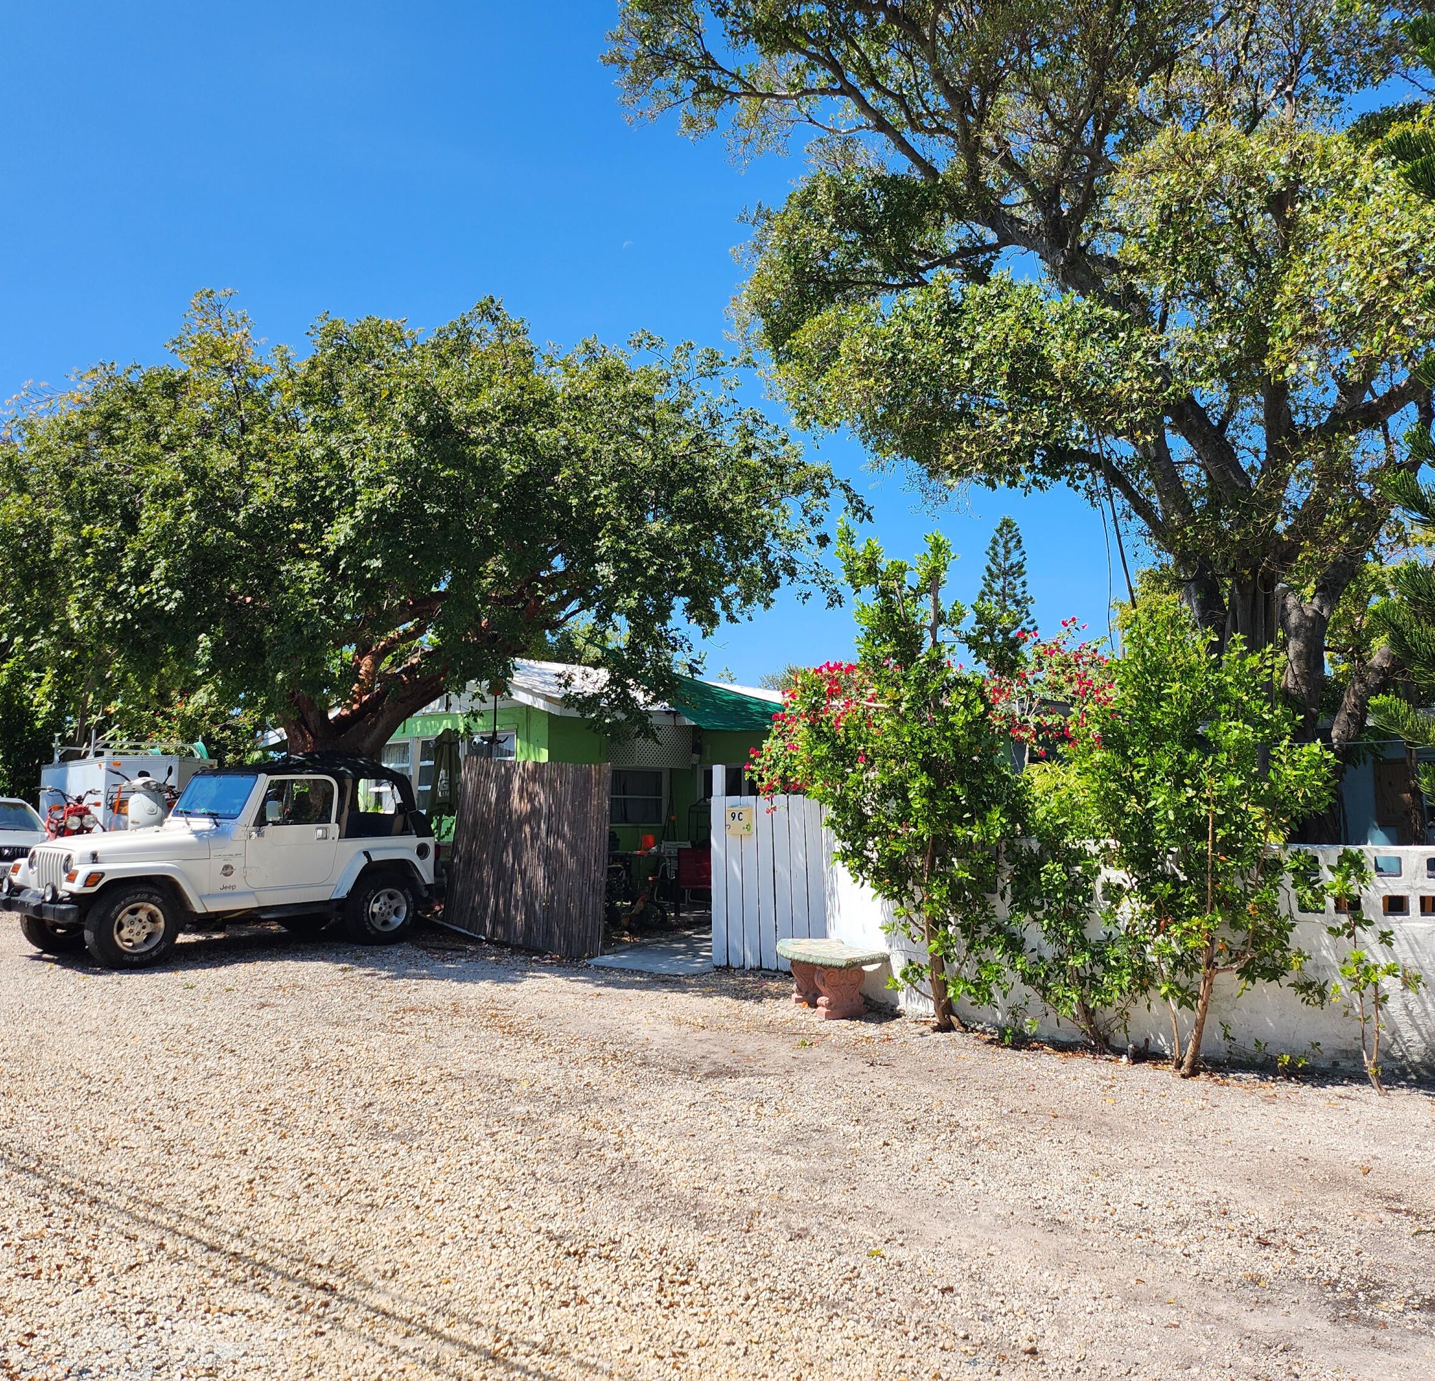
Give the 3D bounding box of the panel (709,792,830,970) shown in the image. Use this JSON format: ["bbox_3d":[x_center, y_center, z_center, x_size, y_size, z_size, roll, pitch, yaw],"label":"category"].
[{"bbox_3d":[0.445,1.617,10.682,1.020,1.410,0.080,-2,-5,24],"label":"panel"}]

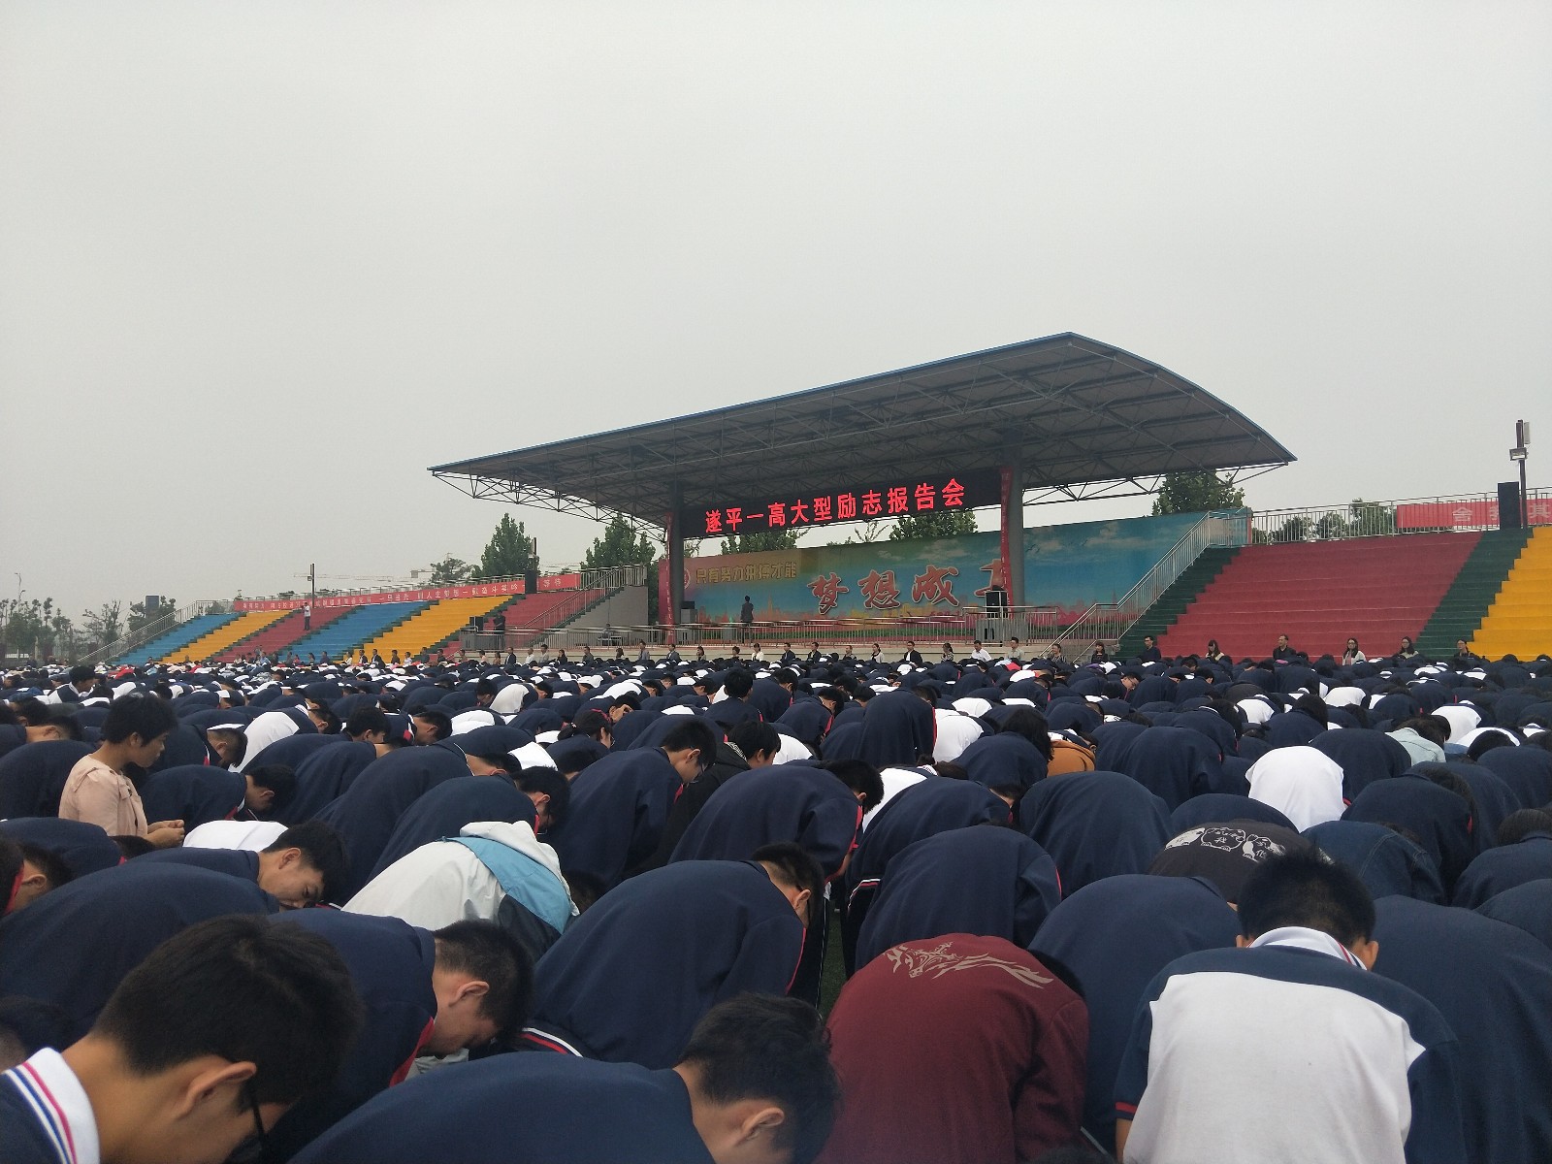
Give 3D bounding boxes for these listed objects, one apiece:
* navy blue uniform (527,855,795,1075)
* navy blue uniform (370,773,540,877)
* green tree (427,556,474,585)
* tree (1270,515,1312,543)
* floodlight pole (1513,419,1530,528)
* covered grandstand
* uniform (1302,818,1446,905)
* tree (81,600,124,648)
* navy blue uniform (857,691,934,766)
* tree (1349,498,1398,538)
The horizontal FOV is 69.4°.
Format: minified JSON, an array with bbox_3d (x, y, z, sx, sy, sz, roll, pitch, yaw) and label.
[{"bbox_3d":[-0.290,1.030,3.000,0.520,0.600,0.660,-3,-4,36],"label":"navy blue uniform"},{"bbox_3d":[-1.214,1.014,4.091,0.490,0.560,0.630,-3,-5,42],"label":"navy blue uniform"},{"bbox_3d":[-27.594,2.725,95.031,4.200,9.880,4.200,-3,-5,42],"label":"green tree"},{"bbox_3d":[23.879,0.831,52.061,3.200,7.910,3.200,-3,-5,42],"label":"tree"},{"bbox_3d":[21.622,-3.129,32.500,0.480,3.150,0.450,-3,-4,36],"label":"floodlight pole"},{"bbox_3d":[1.937,-0.672,46.118,31.100,9.700,17.700,-3,-5,42],"label":"covered grandstand"},{"bbox_3d":[1.937,1.052,3.650,0.500,0.580,0.580,-3,-4,36],"label":"uniform"},{"bbox_3d":[-73.314,5.901,121.878,4.900,7.740,4.900,-3,-5,42],"label":"tree"},{"bbox_3d":[0.833,1.090,7.900,0.520,0.650,0.520,-3,-4,36],"label":"navy blue uniform"},{"bbox_3d":[31.967,-0.032,60.000,3.000,8.800,3.000,-3,-4,36],"label":"tree"}]

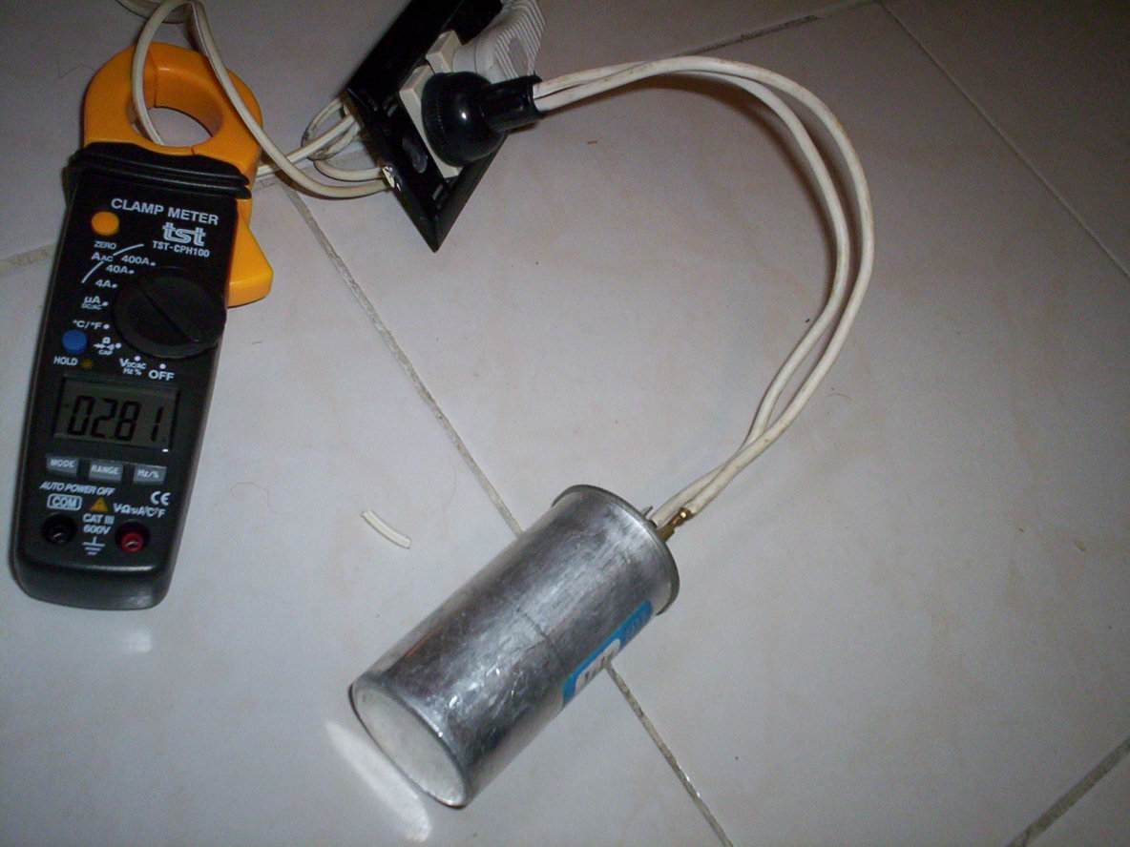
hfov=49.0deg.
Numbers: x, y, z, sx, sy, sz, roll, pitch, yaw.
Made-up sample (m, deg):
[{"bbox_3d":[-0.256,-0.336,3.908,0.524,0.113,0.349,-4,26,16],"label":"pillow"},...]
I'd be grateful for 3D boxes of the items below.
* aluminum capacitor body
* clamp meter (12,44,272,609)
[{"bbox_3d":[-0.013,0.062,0.353,0.048,0.048,0.086,44,56,10],"label":"aluminum capacitor body"},{"bbox_3d":[-0.124,-0.041,0.382,0.066,0.037,0.200,6,58,-16],"label":"clamp meter"}]

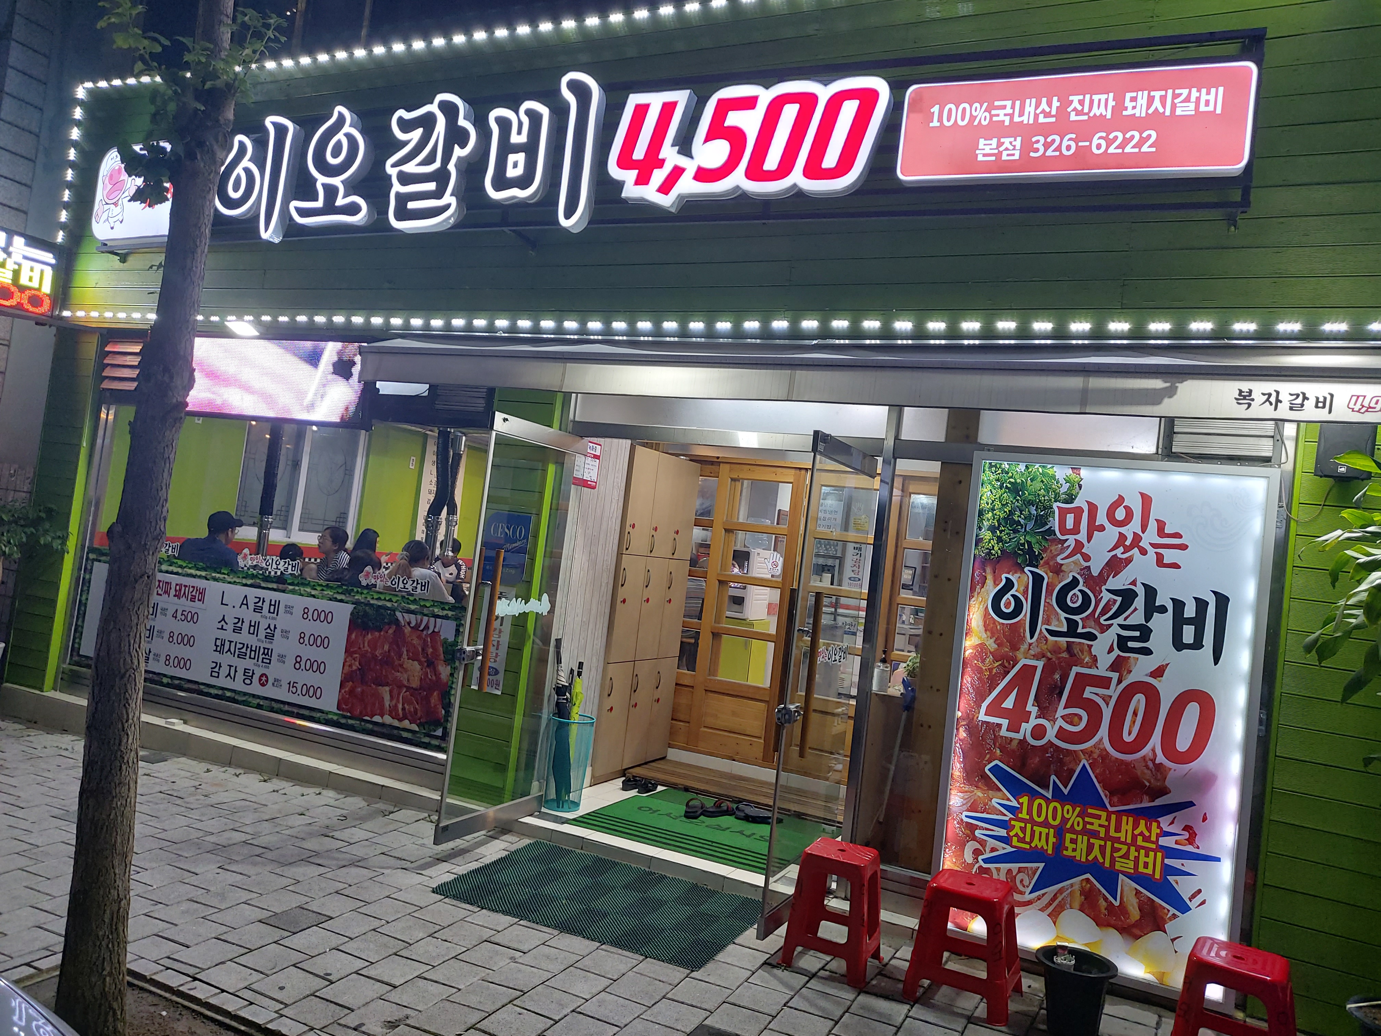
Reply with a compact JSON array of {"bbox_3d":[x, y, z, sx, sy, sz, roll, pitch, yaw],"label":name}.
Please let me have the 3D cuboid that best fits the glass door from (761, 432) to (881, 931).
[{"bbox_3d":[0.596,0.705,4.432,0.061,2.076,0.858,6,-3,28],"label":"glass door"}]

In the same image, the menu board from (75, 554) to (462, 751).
[{"bbox_3d":[-2.901,0.792,6.513,3.410,0.842,0.020,6,-3,25],"label":"menu board"}]

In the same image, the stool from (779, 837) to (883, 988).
[{"bbox_3d":[0.604,1.593,4.076,0.330,0.447,0.315,6,-3,25],"label":"stool"}]

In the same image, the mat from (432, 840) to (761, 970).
[{"bbox_3d":[-0.393,1.733,4.588,1.330,0.016,0.893,4,-1,25],"label":"mat"}]

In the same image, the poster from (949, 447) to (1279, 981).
[{"bbox_3d":[1.712,0.818,4.210,1.198,2.131,0.152,6,-3,25],"label":"poster"}]

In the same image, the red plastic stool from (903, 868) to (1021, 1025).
[{"bbox_3d":[1.076,1.632,3.854,0.335,0.444,0.320,6,-3,25],"label":"red plastic stool"}]

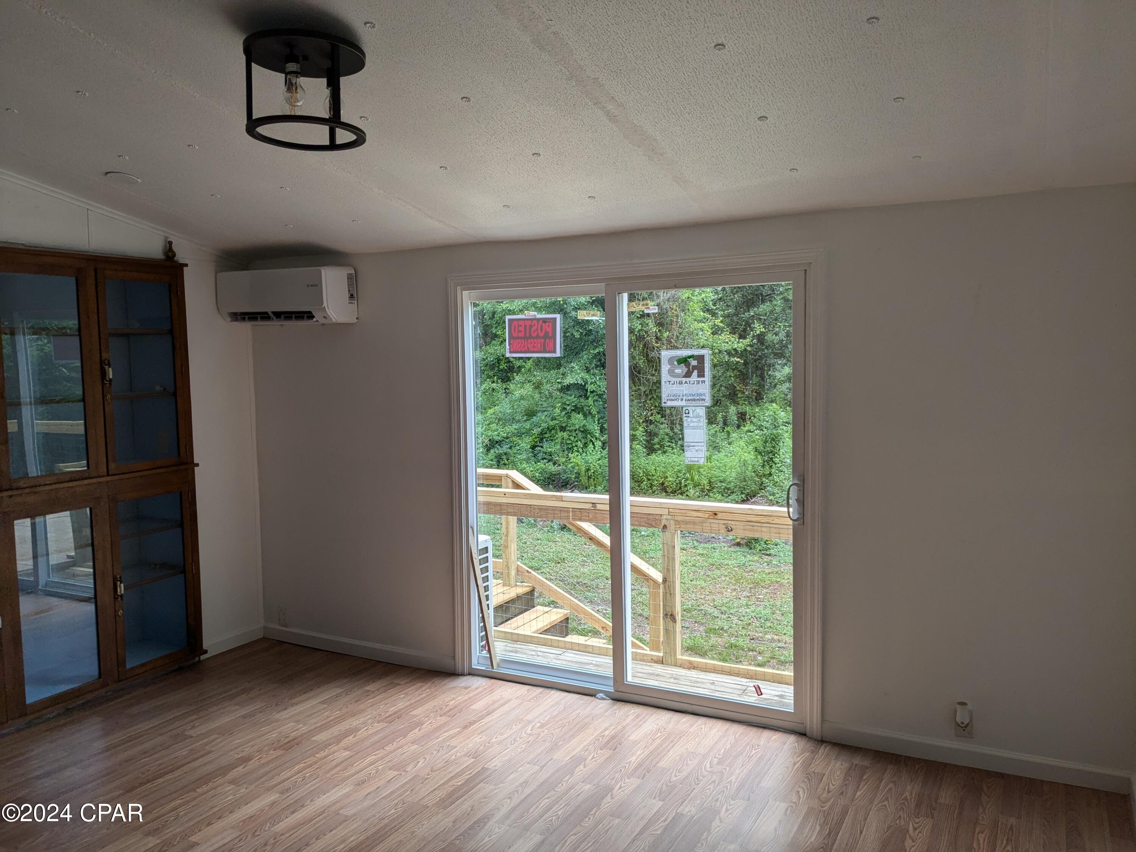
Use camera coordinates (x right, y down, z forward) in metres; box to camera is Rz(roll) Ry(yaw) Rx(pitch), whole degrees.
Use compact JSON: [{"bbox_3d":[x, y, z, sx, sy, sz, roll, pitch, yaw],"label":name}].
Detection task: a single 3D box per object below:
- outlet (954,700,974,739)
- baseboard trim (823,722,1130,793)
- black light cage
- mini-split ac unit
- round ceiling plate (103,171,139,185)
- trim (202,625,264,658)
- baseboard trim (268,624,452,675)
[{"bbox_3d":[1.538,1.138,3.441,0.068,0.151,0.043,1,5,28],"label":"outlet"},{"bbox_3d":[1.550,1.291,3.468,1.091,0.082,0.014,1,5,28],"label":"baseboard trim"},{"bbox_3d":[-0.747,-0.947,2.535,0.332,0.243,0.332,-1,4,0],"label":"black light cage"},{"bbox_3d":[-1.542,-0.706,4.858,0.817,0.290,0.220,1,5,28],"label":"mini-split ac unit"},{"bbox_3d":[-1.960,-1.085,3.899,0.144,0.012,0.144,5,-6,1],"label":"round ceiling plate"},{"bbox_3d":[-1.917,1.233,5.088,0.014,0.082,0.435,1,5,28],"label":"trim"},{"bbox_3d":[-1.192,1.231,4.946,1.407,0.082,0.014,1,5,28],"label":"baseboard trim"}]

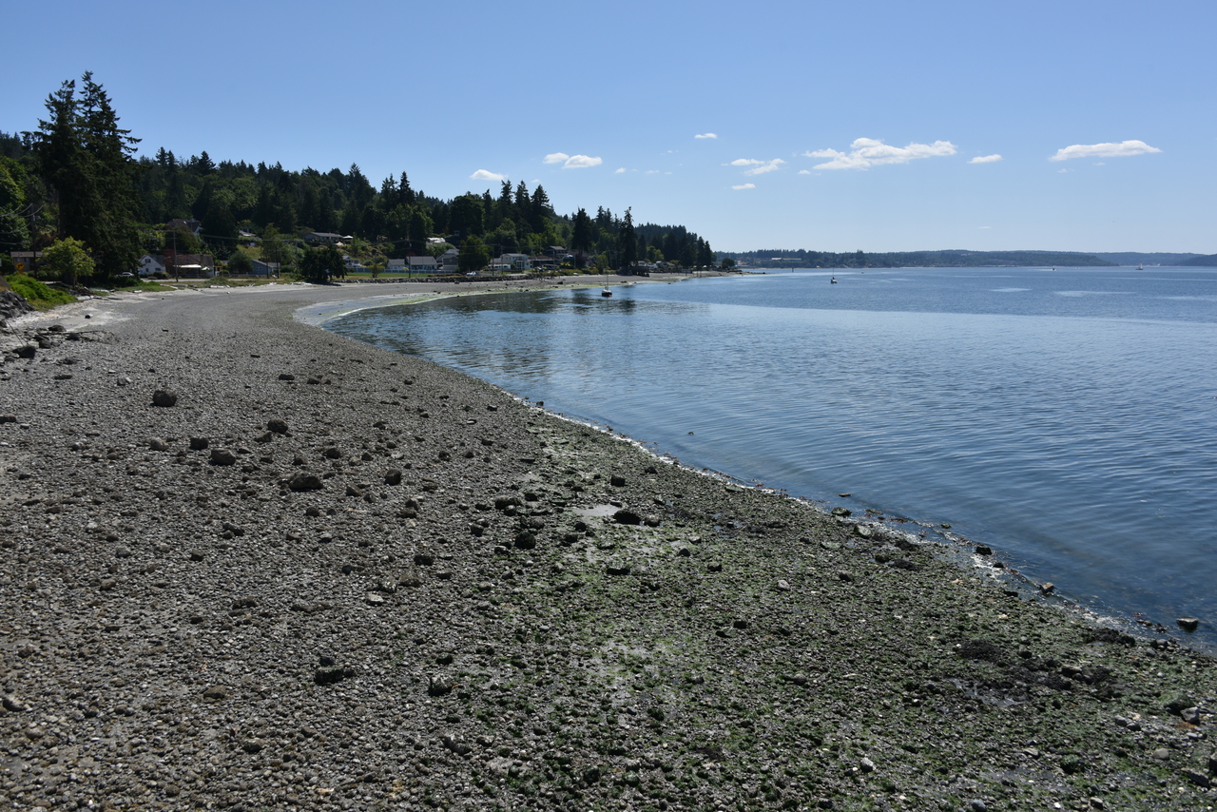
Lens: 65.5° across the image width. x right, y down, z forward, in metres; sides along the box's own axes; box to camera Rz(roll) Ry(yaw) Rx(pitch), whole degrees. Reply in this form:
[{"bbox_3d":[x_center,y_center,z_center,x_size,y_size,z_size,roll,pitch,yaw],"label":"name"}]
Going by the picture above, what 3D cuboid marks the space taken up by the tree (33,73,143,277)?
[{"bbox_3d":[-86.981,-37.613,158.186,15.800,34.100,15.000,-5,10,-28],"label":"tree"}]

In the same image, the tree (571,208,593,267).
[{"bbox_3d":[-11.986,-73.527,418.738,9.000,27.800,9.000,0,8,-2],"label":"tree"}]

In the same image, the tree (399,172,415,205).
[{"bbox_3d":[-83.555,-86.662,391.508,7.200,20.000,7.200,-2,9,-12],"label":"tree"}]

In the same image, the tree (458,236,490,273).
[{"bbox_3d":[-48.420,-54.303,340.718,10.600,13.300,10.000,-1,9,-8],"label":"tree"}]

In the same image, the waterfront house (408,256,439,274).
[{"bbox_3d":[-64.473,-48.973,328.368,10.000,6.400,8.000,-3,9,-19],"label":"waterfront house"}]

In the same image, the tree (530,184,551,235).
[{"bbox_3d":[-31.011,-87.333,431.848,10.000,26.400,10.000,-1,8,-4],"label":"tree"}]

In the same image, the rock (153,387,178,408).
[{"bbox_3d":[-16.288,-0.302,34.755,0.860,0.600,0.720,-4,9,-24],"label":"rock"}]

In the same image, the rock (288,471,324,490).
[{"bbox_3d":[-7.286,1.797,22.744,0.780,0.370,0.580,-1,9,-6],"label":"rock"}]

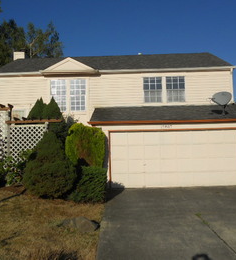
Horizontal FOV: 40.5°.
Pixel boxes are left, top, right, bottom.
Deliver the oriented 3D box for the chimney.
[{"bbox_3d":[-6.128,-4.477,19.928,0.700,0.850,0.750,-1,-5,2],"label":"chimney"}]

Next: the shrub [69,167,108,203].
[{"bbox_3d":[-0.929,1.675,10.146,1.200,1.000,1.150,-1,-5,2],"label":"shrub"}]

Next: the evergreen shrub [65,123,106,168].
[{"bbox_3d":[-1.134,0.980,11.313,1.400,2.470,1.300,-1,-5,2],"label":"evergreen shrub"}]

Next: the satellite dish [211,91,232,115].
[{"bbox_3d":[3.947,-1.005,12.230,0.800,0.930,0.520,-6,-6,44],"label":"satellite dish"}]

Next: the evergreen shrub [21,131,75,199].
[{"bbox_3d":[-2.407,1.153,11.101,1.800,2.170,1.700,-1,-5,2],"label":"evergreen shrub"}]

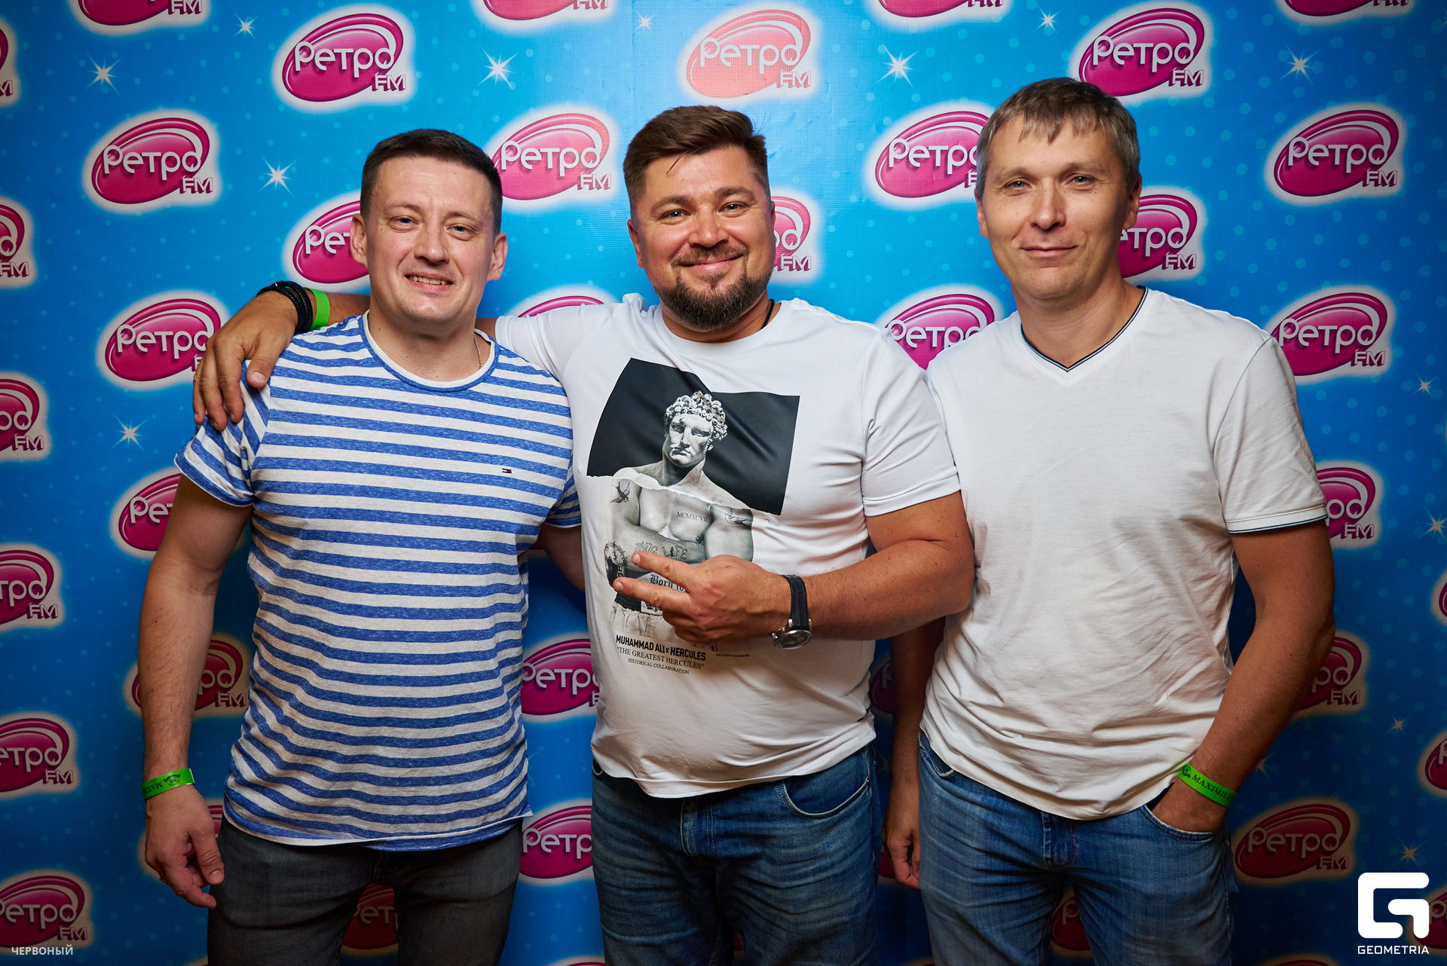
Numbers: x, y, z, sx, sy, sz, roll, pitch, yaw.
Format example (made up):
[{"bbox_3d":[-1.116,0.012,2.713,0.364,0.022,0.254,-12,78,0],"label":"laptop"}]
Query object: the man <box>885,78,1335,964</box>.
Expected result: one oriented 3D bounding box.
[{"bbox_3d":[0.455,0.435,1.320,0.540,1.790,0.330,2,7,19],"label":"man"}]

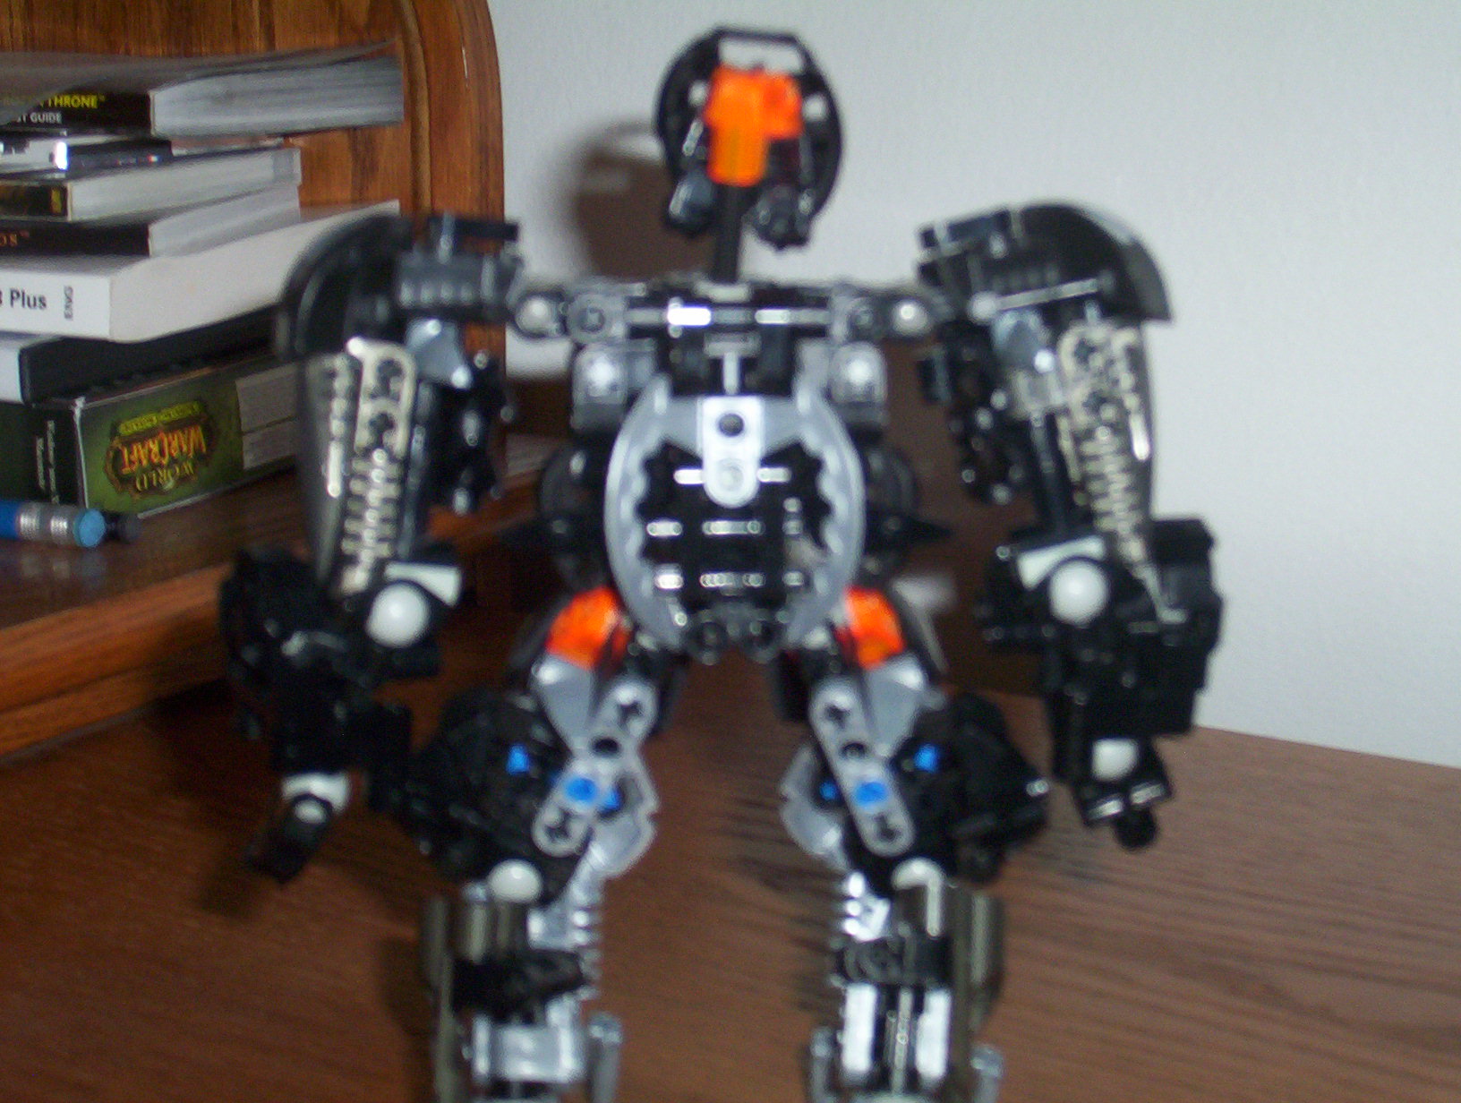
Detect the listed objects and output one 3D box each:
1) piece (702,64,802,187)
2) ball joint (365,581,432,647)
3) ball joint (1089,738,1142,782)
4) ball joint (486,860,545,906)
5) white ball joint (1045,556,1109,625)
[{"bbox_3d":[0.003,-0.069,0.555,0.016,0.020,0.016,7,10,3],"label":"piece"},{"bbox_3d":[-0.054,0.010,0.565,0.010,0.010,0.010,0,10,0],"label":"ball joint"},{"bbox_3d":[0.063,0.034,0.568,0.010,0.010,0.010,0,10,0],"label":"ball joint"},{"bbox_3d":[-0.036,0.056,0.570,0.010,0.010,0.010,0,10,0],"label":"ball joint"},{"bbox_3d":[0.057,0.007,0.565,0.010,0.010,0.010,0,10,0],"label":"white ball joint"}]

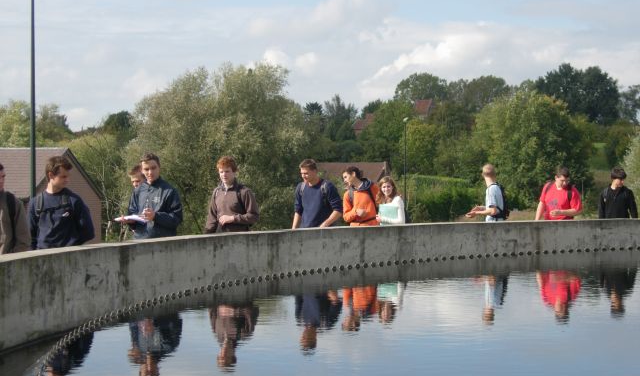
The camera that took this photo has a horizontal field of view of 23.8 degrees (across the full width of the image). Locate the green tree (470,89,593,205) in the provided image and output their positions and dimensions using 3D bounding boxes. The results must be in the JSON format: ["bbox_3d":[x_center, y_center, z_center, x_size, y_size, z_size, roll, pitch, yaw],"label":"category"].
[{"bbox_3d":[10.092,-1.828,72.000,5.890,5.790,5.300,0,0,0],"label":"green tree"}]

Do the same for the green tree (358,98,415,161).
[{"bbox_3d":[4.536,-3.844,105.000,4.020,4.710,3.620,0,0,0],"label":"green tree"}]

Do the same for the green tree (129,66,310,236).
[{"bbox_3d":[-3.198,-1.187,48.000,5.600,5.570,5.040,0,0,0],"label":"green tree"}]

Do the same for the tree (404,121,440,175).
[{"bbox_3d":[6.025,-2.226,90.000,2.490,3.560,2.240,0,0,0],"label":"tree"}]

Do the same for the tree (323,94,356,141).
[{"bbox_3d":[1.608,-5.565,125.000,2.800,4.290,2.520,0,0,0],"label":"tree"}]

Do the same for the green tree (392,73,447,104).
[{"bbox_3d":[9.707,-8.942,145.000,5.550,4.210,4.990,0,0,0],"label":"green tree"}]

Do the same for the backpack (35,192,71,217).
[{"bbox_3d":[-2.030,0.170,11.600,0.320,0.420,0.240,0,0,0],"label":"backpack"}]

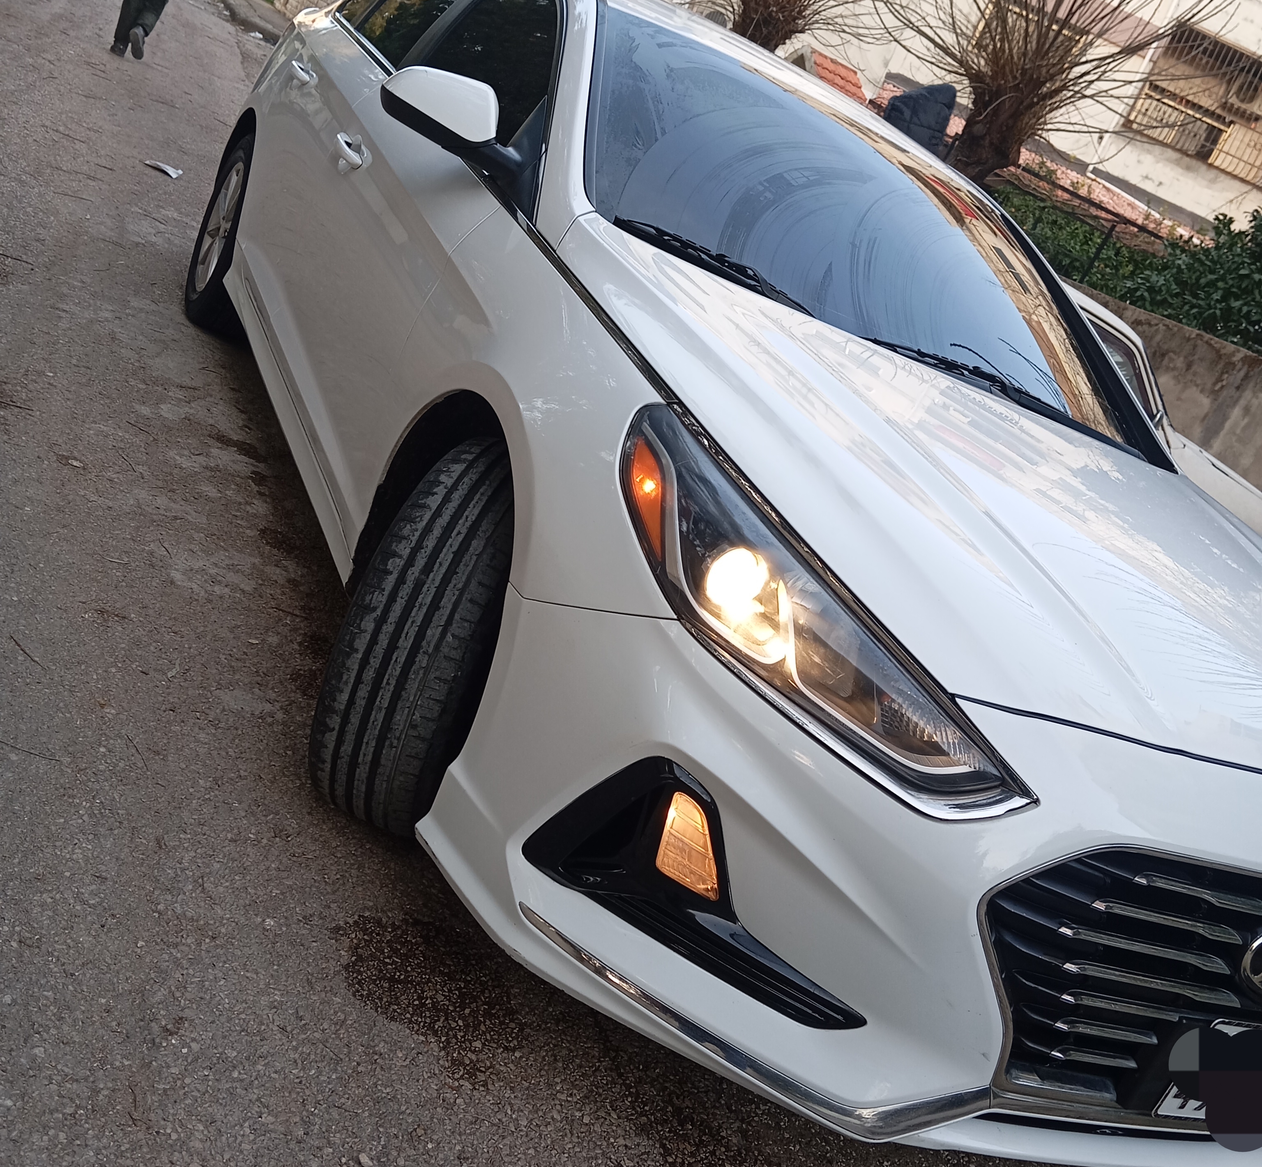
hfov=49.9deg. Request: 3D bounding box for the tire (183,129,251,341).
[{"bbox_3d":[-1.253,-1.139,4.444,0.215,0.668,0.668,16,19,-29],"label":"tire"}]

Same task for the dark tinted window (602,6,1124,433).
[{"bbox_3d":[0.510,-0.767,2.853,1.440,0.120,0.970,16,43,-29],"label":"dark tinted window"}]

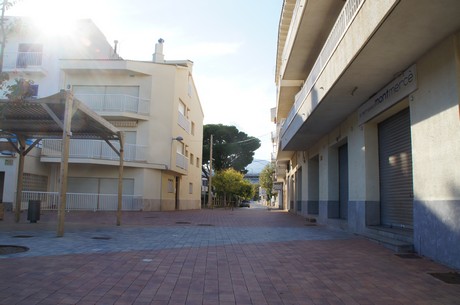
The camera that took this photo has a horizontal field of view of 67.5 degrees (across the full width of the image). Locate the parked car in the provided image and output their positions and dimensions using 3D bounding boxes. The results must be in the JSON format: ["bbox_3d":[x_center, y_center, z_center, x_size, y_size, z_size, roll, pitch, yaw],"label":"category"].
[{"bbox_3d":[2.648,9.042,60.000,1.750,1.460,4.200,0,-8,6],"label":"parked car"}]

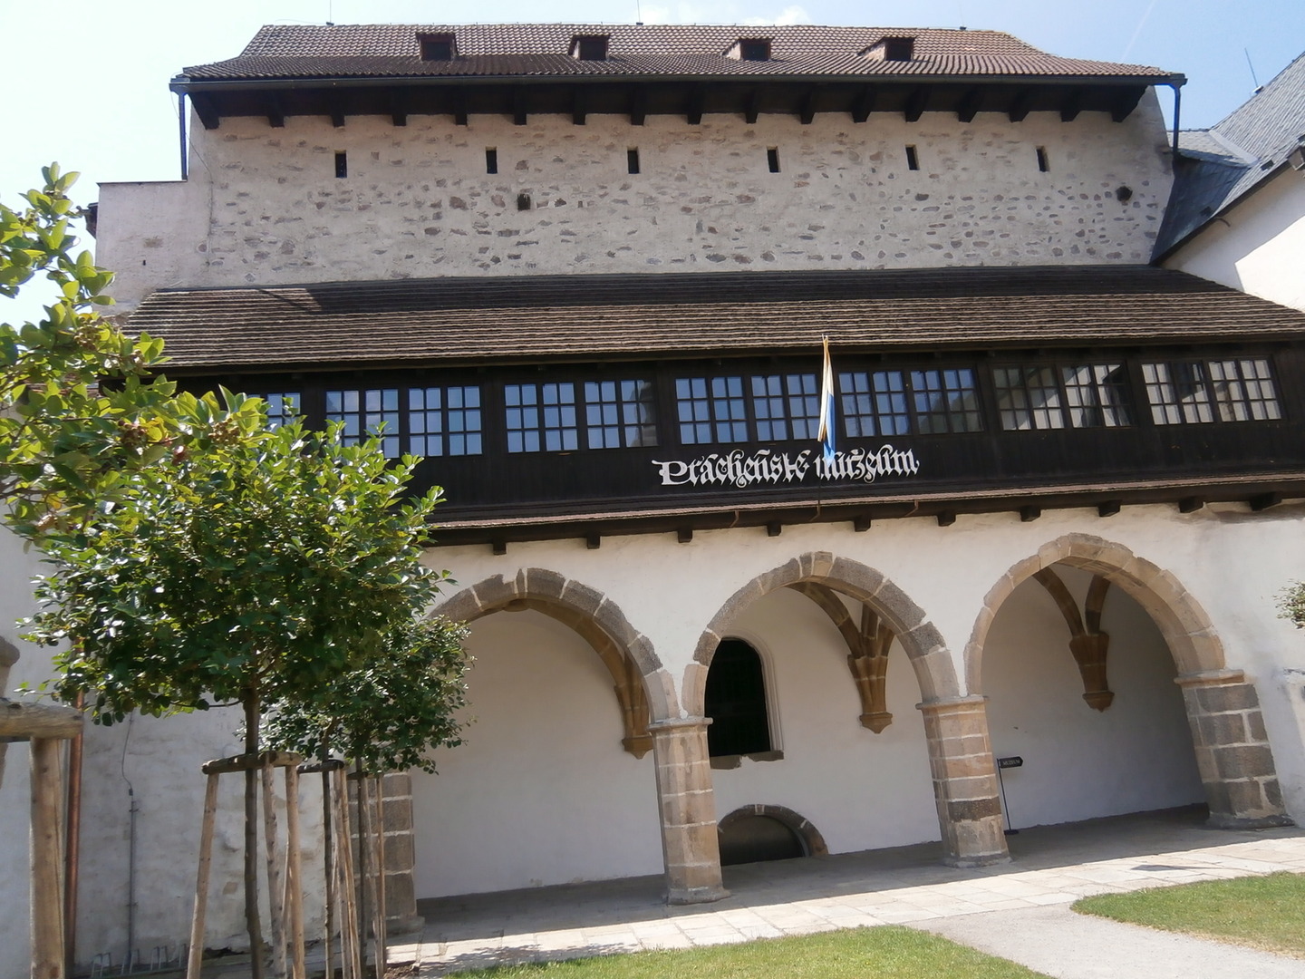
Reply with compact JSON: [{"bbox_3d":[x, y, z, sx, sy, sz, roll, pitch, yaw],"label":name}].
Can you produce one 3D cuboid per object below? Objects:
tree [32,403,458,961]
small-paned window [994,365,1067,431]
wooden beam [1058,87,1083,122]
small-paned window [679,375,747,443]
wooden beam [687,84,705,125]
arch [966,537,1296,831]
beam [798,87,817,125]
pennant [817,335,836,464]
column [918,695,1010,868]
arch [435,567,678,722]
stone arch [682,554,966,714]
[{"bbox_3d":[-2.033,1.425,4.866,2.086,3.732,2.086,-3,-13,-9],"label":"tree"},{"bbox_3d":[5.057,-1.224,13.150,0.892,0.917,0.088,-3,-13,-7],"label":"small-paned window"},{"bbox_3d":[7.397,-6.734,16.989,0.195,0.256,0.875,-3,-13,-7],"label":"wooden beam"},{"bbox_3d":[0.856,-1.133,14.095,0.967,1.007,0.080,-3,-13,-9],"label":"small-paned window"},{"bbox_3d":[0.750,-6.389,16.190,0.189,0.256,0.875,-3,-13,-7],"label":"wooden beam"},{"bbox_3d":[6.471,2.754,14.039,4.419,4.237,0.550,-3,-12,-9],"label":"arch"},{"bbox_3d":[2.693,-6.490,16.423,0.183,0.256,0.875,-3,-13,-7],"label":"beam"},{"bbox_3d":[2.327,-1.190,13.227,0.190,1.750,0.300,-3,7,-9],"label":"pennant"},{"bbox_3d":[3.882,3.595,12.212,0.663,1.988,0.587,-3,-13,-7],"label":"column"},{"bbox_3d":[-1.688,2.198,13.445,3.844,2.205,0.500,-3,-13,-9],"label":"arch"},{"bbox_3d":[2.183,1.963,13.537,3.820,2.111,0.500,-3,-12,-9],"label":"stone arch"}]

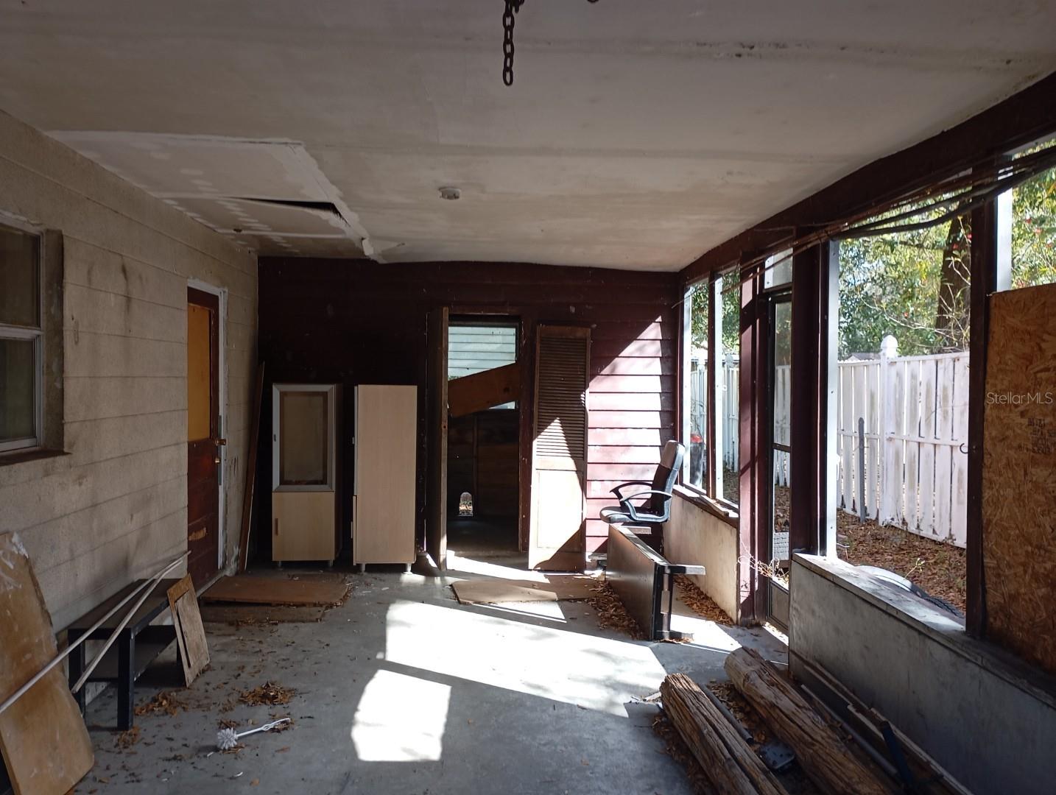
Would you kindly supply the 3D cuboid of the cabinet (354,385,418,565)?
[{"bbox_3d":[-1.105,0.618,6.702,0.475,1.425,0.460,0,1,-5],"label":"cabinet"}]

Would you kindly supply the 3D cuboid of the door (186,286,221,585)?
[{"bbox_3d":[-2.209,0.264,5.720,0.045,1.990,0.800,0,1,-3],"label":"door"}]

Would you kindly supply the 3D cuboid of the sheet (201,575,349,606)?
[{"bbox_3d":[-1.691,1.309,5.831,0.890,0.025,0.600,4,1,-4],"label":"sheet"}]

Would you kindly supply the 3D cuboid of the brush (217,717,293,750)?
[{"bbox_3d":[-1.152,1.407,3.622,0.080,0.080,0.355,2,-2,36],"label":"brush"}]

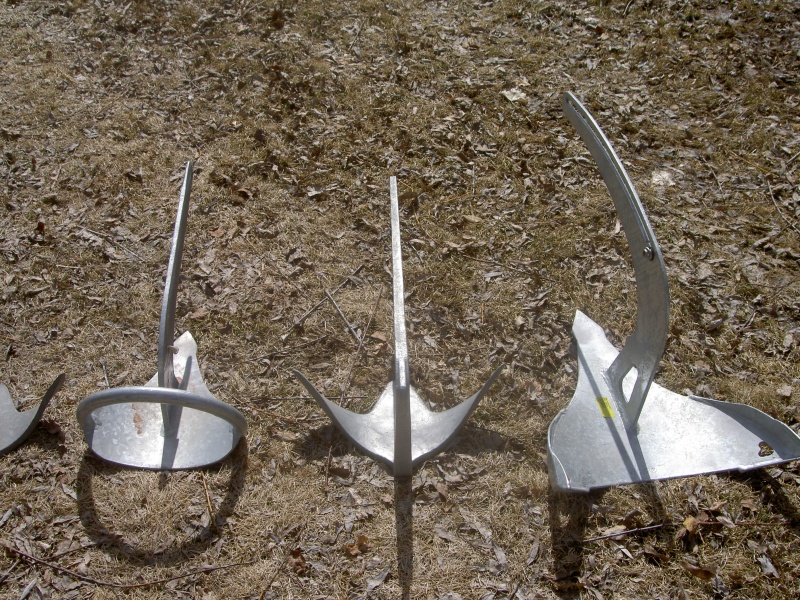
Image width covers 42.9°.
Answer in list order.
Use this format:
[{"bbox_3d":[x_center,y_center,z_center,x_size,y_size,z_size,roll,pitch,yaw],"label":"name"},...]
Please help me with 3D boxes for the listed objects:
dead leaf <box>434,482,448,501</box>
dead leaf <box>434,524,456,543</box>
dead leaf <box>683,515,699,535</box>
[{"bbox_3d":[0.079,0.368,1.943,0.020,0.016,0.038,-8,42,-9],"label":"dead leaf"},{"bbox_3d":[0.083,0.425,1.851,0.040,0.014,0.018,30,48,31],"label":"dead leaf"},{"bbox_3d":[0.531,0.411,1.860,0.026,0.020,0.029,-1,40,-1],"label":"dead leaf"}]

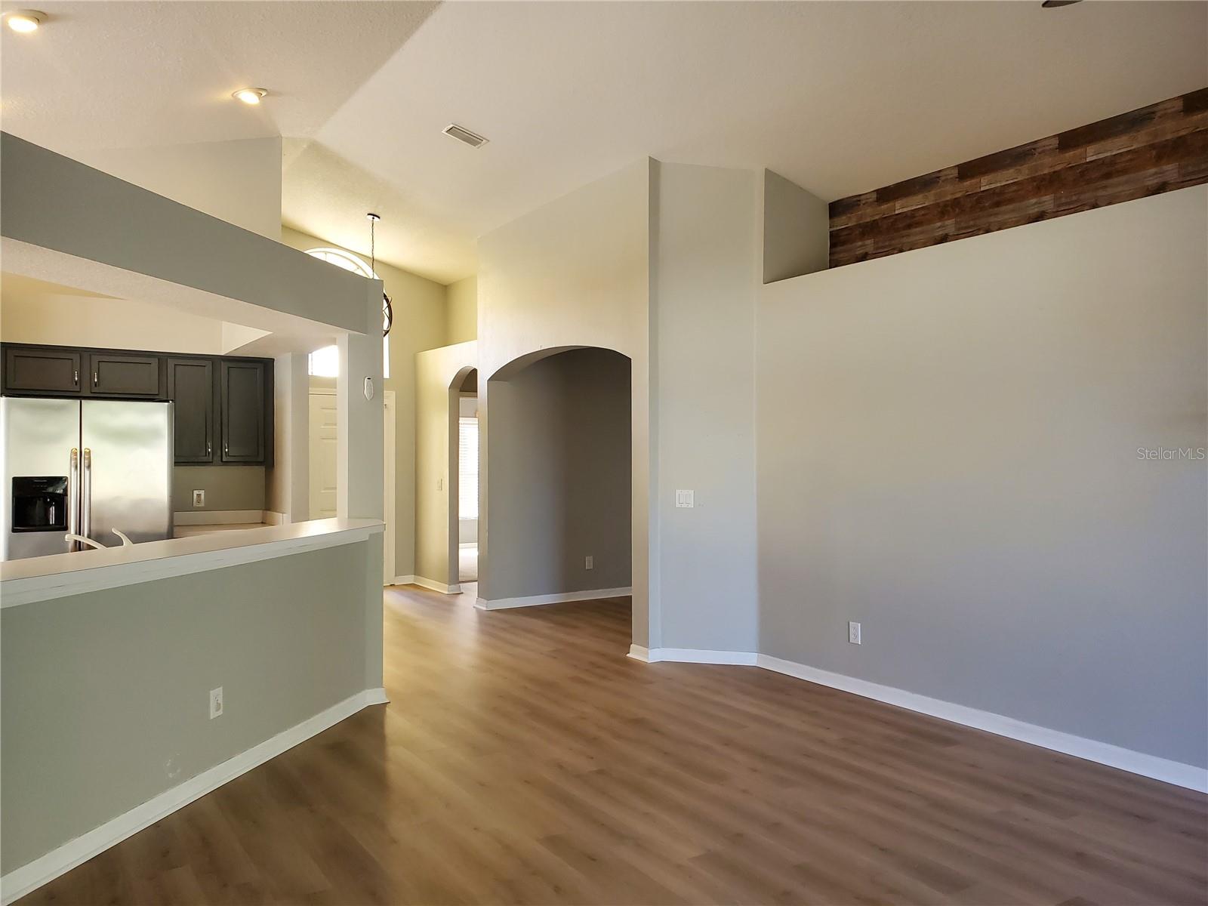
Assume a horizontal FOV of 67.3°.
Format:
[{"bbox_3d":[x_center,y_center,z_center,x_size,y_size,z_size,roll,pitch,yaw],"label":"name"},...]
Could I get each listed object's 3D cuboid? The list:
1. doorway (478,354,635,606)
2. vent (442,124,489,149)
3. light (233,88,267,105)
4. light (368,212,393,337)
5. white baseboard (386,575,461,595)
[{"bbox_3d":[-0.354,0.303,7.492,0.200,2.300,2.330,0,0,-33],"label":"doorway"},{"bbox_3d":[-1.002,-2.283,6.576,0.295,0.030,0.195,17,-9,-32],"label":"vent"},{"bbox_3d":[-2.279,-2.293,5.859,0.210,0.060,0.210,-16,9,-32],"label":"light"},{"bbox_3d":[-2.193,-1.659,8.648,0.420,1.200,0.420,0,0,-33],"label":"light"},{"bbox_3d":[-1.916,1.413,9.714,0.370,0.095,0.970,0,0,-33],"label":"white baseboard"}]

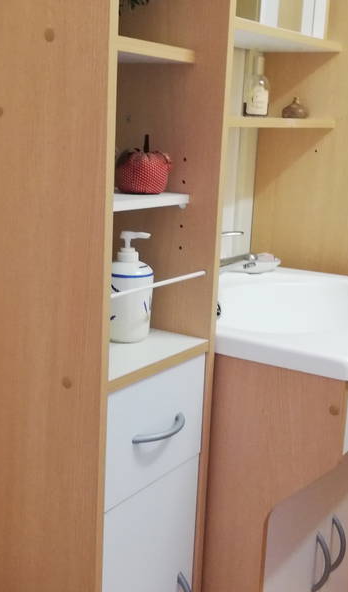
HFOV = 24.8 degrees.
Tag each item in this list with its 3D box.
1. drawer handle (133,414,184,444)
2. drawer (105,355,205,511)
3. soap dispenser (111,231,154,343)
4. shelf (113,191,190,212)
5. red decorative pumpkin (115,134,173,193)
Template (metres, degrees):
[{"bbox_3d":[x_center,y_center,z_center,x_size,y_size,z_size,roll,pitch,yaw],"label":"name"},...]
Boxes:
[{"bbox_3d":[-0.010,0.181,1.079,0.028,0.012,0.119,11,15,32],"label":"drawer handle"},{"bbox_3d":[-0.114,0.163,1.148,0.224,0.159,0.234,11,15,32],"label":"drawer"},{"bbox_3d":[-0.069,-0.016,1.150,0.077,0.156,0.077,-1,14,-17],"label":"soap dispenser"},{"bbox_3d":[-0.140,-0.141,1.107,0.239,0.016,0.237,11,15,32],"label":"shelf"},{"bbox_3d":[-0.047,-0.188,1.117,0.081,0.084,0.081,3,13,-1],"label":"red decorative pumpkin"}]

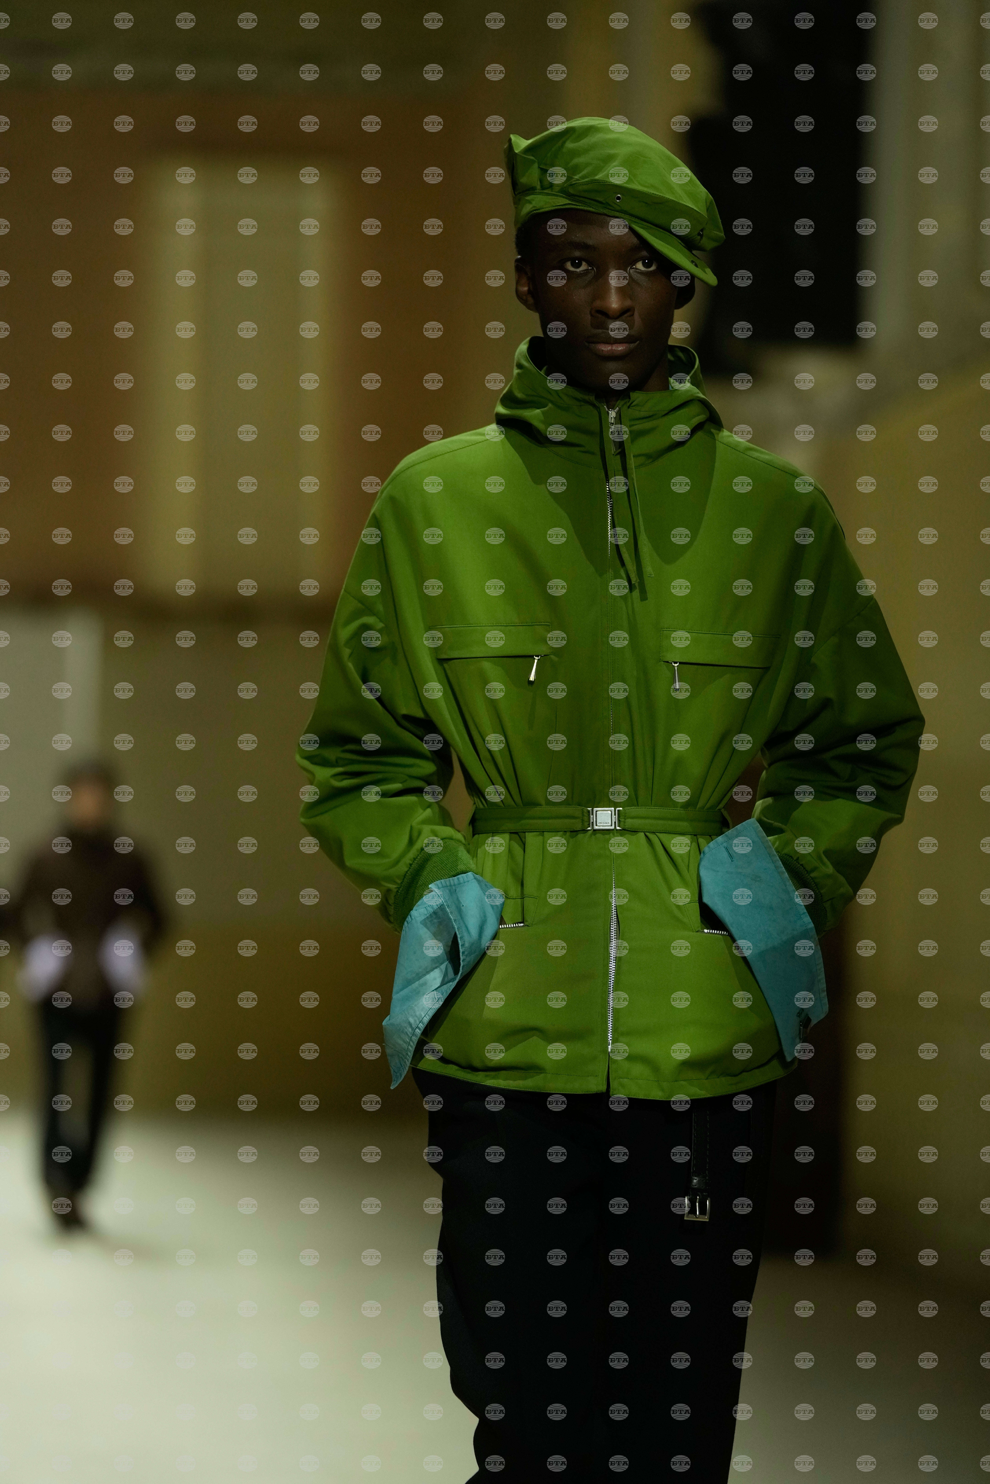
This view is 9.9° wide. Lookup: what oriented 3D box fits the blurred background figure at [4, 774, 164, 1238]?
[{"bbox_3d":[-1.639,1.009,22.700,0.620,1.870,0.450,0,-2,-6],"label":"blurred background figure"}]

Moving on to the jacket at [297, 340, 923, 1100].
[{"bbox_3d":[0.115,-0.022,5.650,0.620,0.750,0.340,0,-2,-3],"label":"jacket"}]

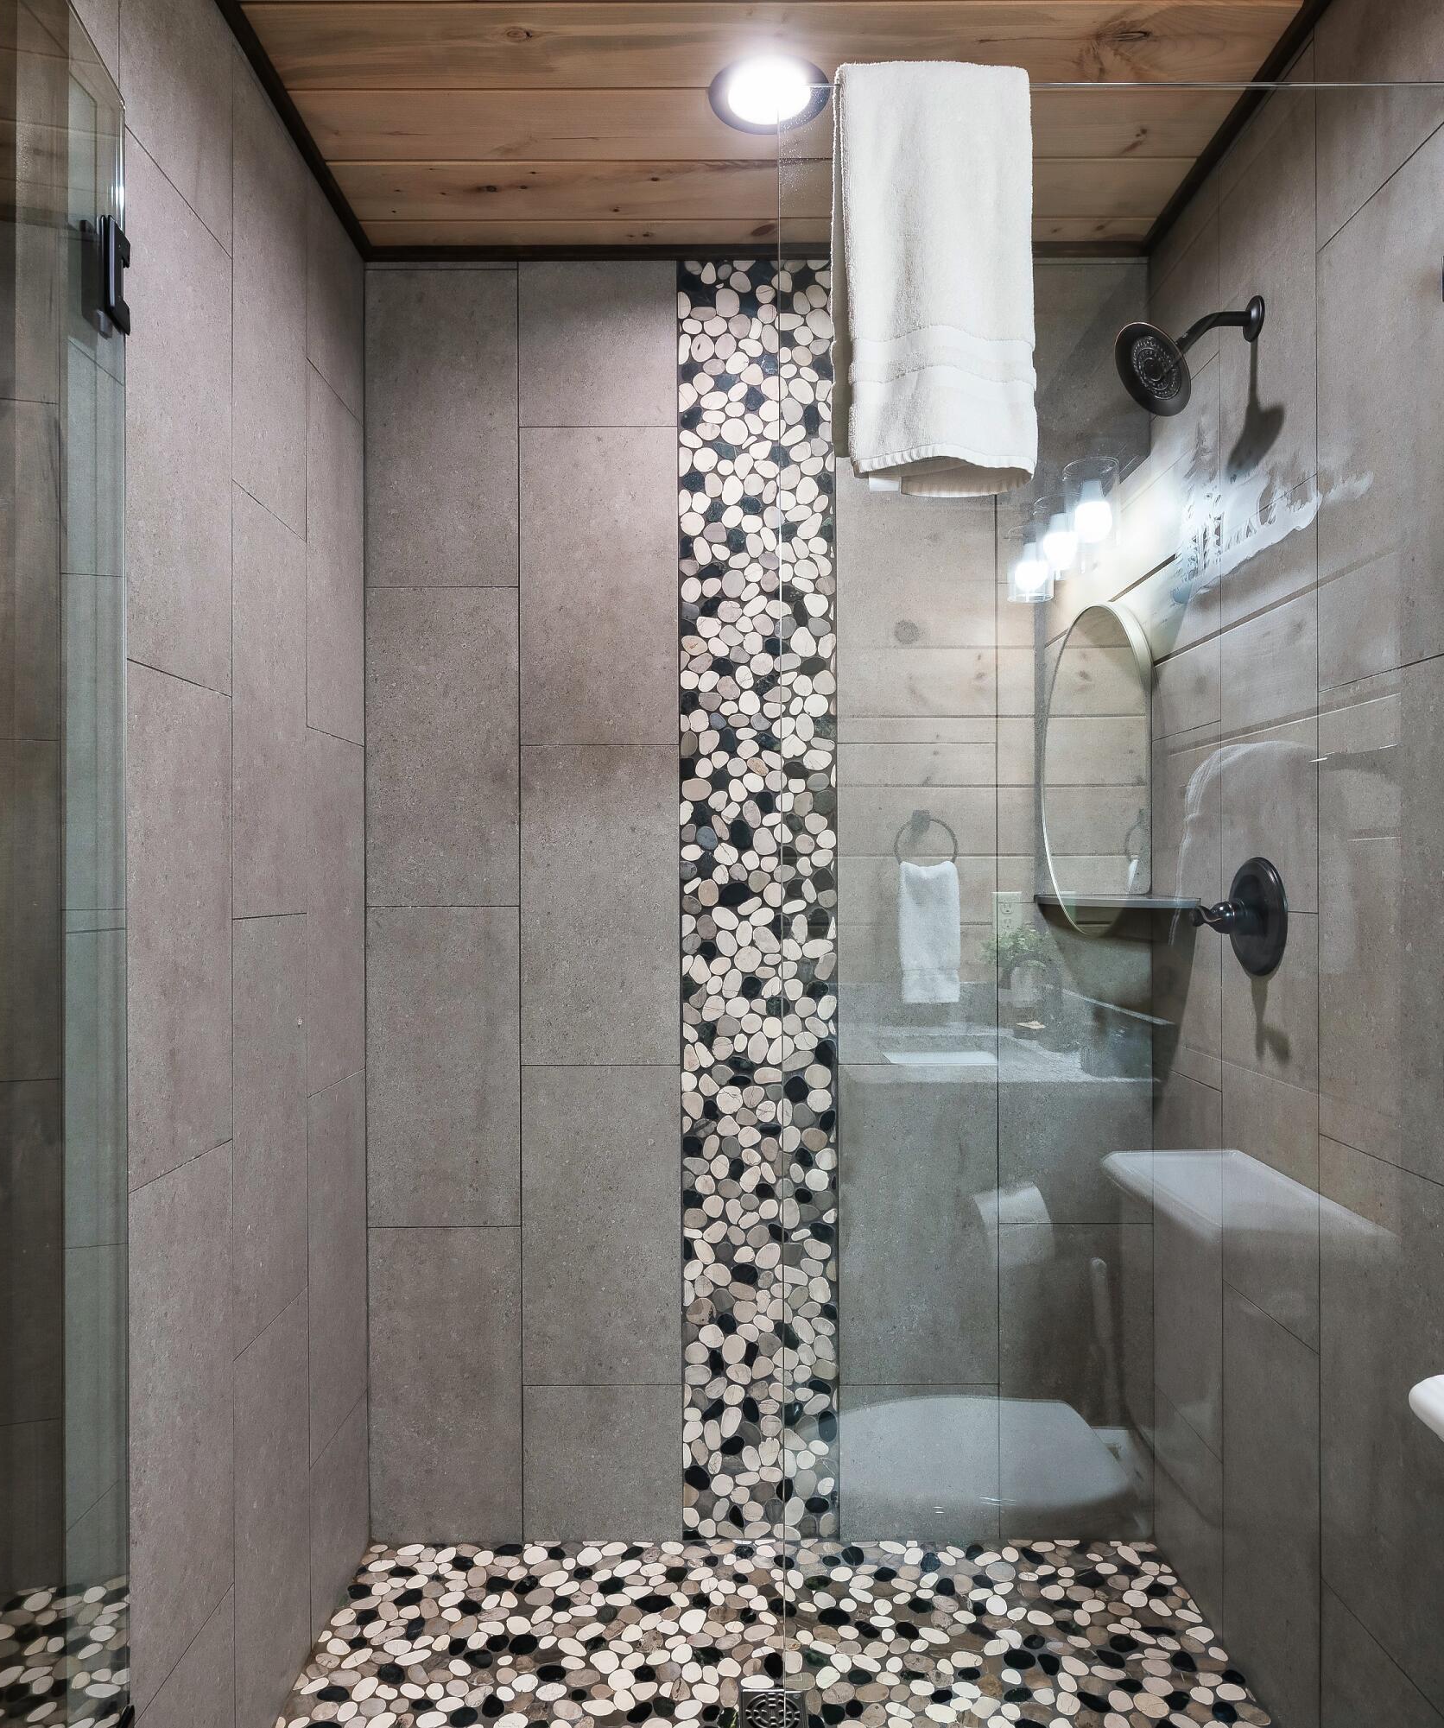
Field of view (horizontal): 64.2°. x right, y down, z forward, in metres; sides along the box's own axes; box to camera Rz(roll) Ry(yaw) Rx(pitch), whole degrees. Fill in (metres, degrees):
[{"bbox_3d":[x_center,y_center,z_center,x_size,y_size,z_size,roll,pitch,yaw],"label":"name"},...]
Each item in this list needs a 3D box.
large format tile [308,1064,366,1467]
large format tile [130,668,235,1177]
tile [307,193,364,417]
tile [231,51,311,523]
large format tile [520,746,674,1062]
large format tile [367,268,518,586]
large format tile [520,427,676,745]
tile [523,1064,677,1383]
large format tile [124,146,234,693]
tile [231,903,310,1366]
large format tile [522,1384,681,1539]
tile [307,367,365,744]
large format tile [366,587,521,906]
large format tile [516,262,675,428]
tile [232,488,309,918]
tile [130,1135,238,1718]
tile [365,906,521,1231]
[{"bbox_3d":[-0.678,0.688,2.029,0.010,0.608,0.311,0,0,0],"label":"large format tile"},{"bbox_3d":[-0.683,0.073,1.446,0.012,0.610,0.302,0,-1,0],"label":"large format tile"},{"bbox_3d":[-0.692,-0.996,2.060,0.012,0.319,0.307,0,-1,0],"label":"tile"},{"bbox_3d":[-0.689,-0.837,1.755,0.012,0.610,0.296,0,-1,0],"label":"tile"},{"bbox_3d":[-0.231,0.078,2.192,0.301,0.605,0.010,0,0,0],"label":"large format tile"},{"bbox_3d":[-0.533,-0.829,2.196,0.291,0.601,0.010,0,0,0],"label":"large format tile"},{"bbox_3d":[-0.234,-0.530,2.195,0.301,0.604,0.010,0,0,0],"label":"large format tile"},{"bbox_3d":[-0.228,0.685,2.189,0.301,0.603,0.010,0,0,0],"label":"tile"},{"bbox_3d":[-0.686,-0.538,1.452,0.012,0.610,0.302,0,-1,0],"label":"large format tile"},{"bbox_3d":[-0.683,0.386,1.744,0.012,0.610,0.296,0,-1,0],"label":"tile"},{"bbox_3d":[-0.226,1.146,2.201,0.305,0.298,0.012,0,-1,0],"label":"large format tile"},{"bbox_3d":[-0.682,-0.523,2.029,0.010,0.598,0.310,0,0,0],"label":"tile"},{"bbox_3d":[-0.536,-0.223,2.214,0.298,0.610,0.012,0,-1,0],"label":"large format tile"},{"bbox_3d":[-0.236,-0.991,2.198,0.300,0.312,0.010,0,0,0],"label":"large format tile"},{"bbox_3d":[-0.686,-0.226,1.750,0.012,0.610,0.296,0,-1,0],"label":"tile"},{"bbox_3d":[-0.676,0.679,1.433,0.010,0.606,0.300,0,0,0],"label":"tile"},{"bbox_3d":[-0.527,0.384,2.190,0.291,0.606,0.010,0,0,0],"label":"tile"}]

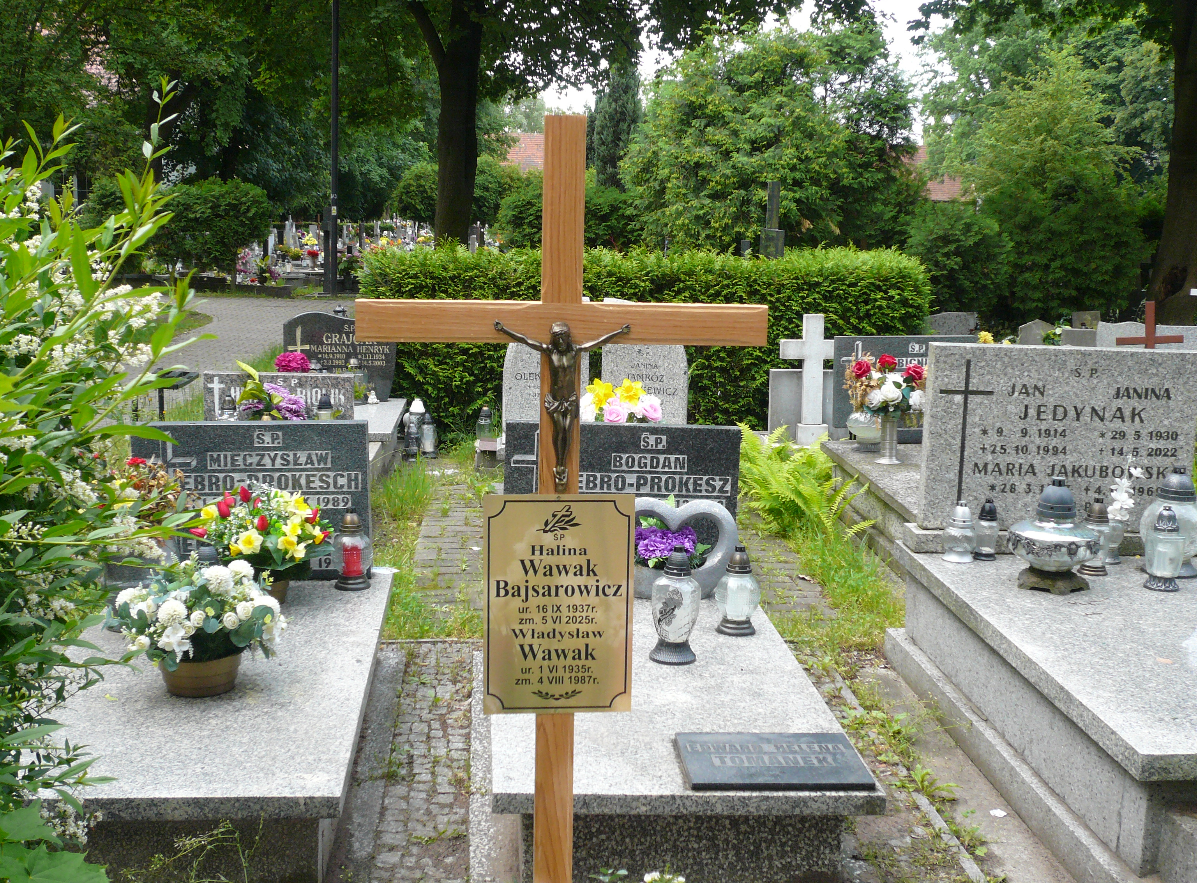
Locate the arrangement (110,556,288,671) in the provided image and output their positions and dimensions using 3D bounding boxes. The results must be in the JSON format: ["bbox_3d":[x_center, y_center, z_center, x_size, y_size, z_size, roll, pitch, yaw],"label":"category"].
[{"bbox_3d":[-1.005,0.422,3.660,0.430,0.275,0.390,1,10,-5],"label":"arrangement"}]

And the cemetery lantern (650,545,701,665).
[{"bbox_3d":[0.215,0.436,3.963,0.139,0.317,0.139,1,10,-5],"label":"cemetery lantern"}]

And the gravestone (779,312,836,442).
[{"bbox_3d":[1.070,-0.313,7.299,0.342,0.653,0.150,1,10,-5],"label":"gravestone"}]

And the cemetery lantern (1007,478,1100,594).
[{"bbox_3d":[1.292,0.253,4.078,0.259,0.304,0.259,1,10,-5],"label":"cemetery lantern"}]

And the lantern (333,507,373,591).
[{"bbox_3d":[-0.789,0.337,4.665,0.126,0.250,0.126,1,10,-5],"label":"lantern"}]

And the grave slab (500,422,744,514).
[{"bbox_3d":[0.072,0.201,4.774,0.765,0.532,0.065,1,10,-5],"label":"grave slab"}]

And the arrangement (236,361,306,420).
[{"bbox_3d":[-1.480,-0.179,6.578,0.317,0.368,0.270,1,10,-5],"label":"arrangement"}]

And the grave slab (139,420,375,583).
[{"bbox_3d":[-1.096,0.182,4.631,0.743,0.502,0.080,1,10,-5],"label":"grave slab"}]

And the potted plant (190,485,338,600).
[{"bbox_3d":[-1.030,0.304,4.493,0.430,0.360,0.370,1,10,-5],"label":"potted plant"}]

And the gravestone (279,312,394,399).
[{"bbox_3d":[-1.534,-0.512,8.658,0.660,0.527,0.075,0,10,-8],"label":"gravestone"}]

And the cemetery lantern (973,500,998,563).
[{"bbox_3d":[1.170,0.262,4.362,0.076,0.181,0.076,1,10,-5],"label":"cemetery lantern"}]

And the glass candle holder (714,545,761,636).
[{"bbox_3d":[0.411,0.433,4.302,0.132,0.255,0.132,1,10,-5],"label":"glass candle holder"}]

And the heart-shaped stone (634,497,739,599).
[{"bbox_3d":[0.240,0.329,4.594,0.412,0.312,0.135,1,10,-5],"label":"heart-shaped stone"}]

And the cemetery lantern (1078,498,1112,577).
[{"bbox_3d":[1.605,0.306,4.699,0.105,0.240,0.105,1,10,-5],"label":"cemetery lantern"}]

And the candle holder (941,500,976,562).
[{"bbox_3d":[1.204,0.292,4.843,0.112,0.195,0.112,1,10,-5],"label":"candle holder"}]

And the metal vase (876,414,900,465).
[{"bbox_3d":[1.313,-0.016,6.551,0.118,0.218,0.118,1,10,-5],"label":"metal vase"}]

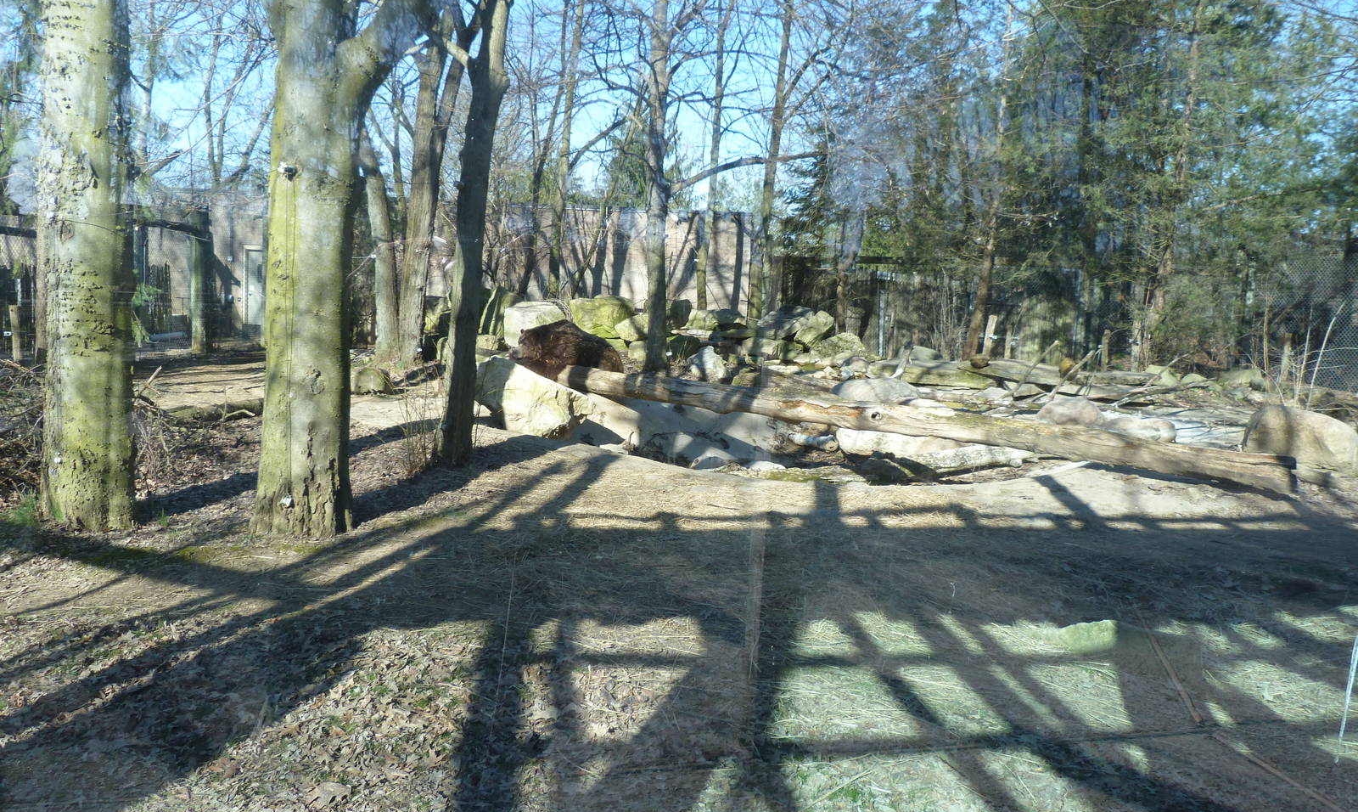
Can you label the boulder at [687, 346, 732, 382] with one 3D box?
[{"bbox_3d":[0.487,-0.667,15.800,0.680,0.560,0.550,0,7,0],"label":"boulder"}]

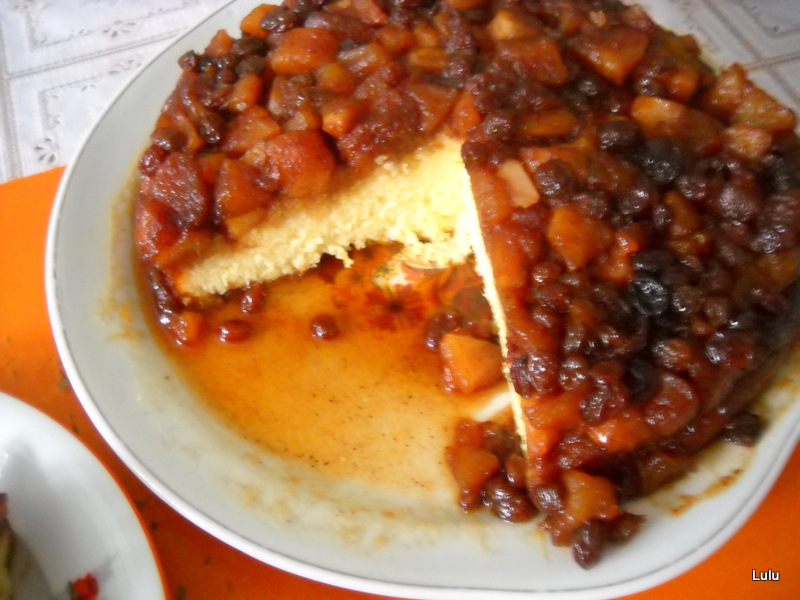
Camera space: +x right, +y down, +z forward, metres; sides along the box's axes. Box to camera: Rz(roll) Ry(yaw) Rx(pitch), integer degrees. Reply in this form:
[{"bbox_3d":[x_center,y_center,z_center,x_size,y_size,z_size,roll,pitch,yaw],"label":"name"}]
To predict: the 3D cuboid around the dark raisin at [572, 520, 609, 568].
[{"bbox_3d":[0.059,0.076,0.273,0.011,0.010,0.015,15,57,5],"label":"dark raisin"}]

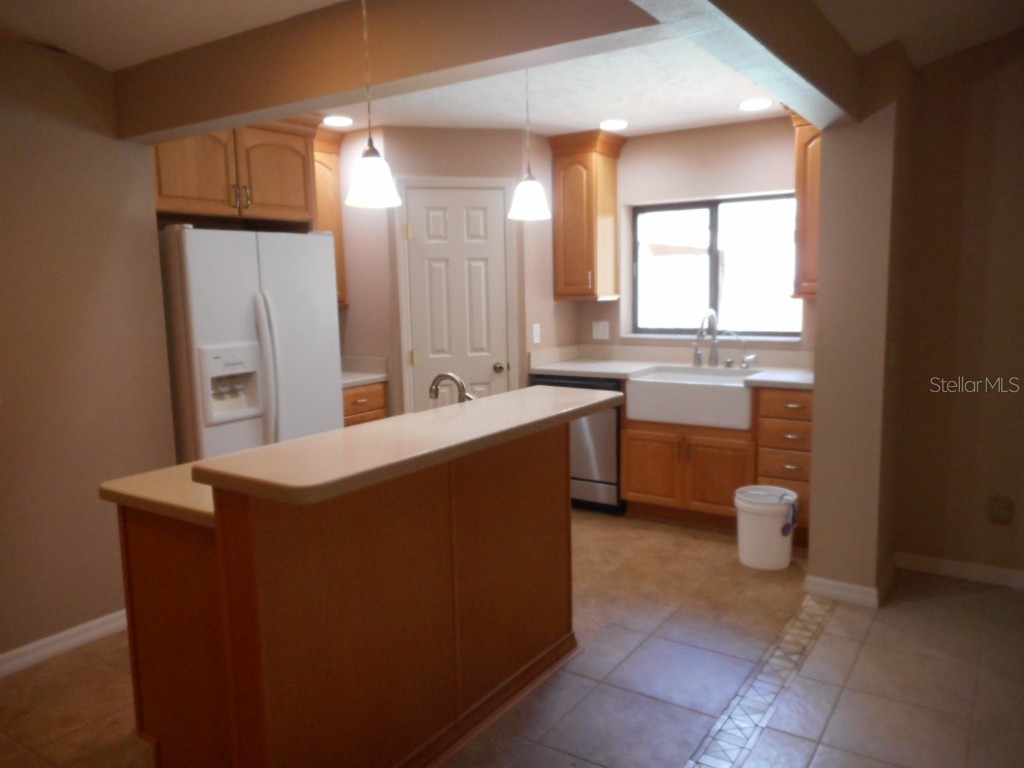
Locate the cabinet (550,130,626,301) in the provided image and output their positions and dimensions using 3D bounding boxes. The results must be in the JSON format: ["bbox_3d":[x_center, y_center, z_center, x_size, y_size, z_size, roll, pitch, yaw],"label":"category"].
[{"bbox_3d":[0.500,-1.088,4.905,0.360,1.060,0.360,3,9,33],"label":"cabinet"}]

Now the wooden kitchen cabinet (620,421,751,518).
[{"bbox_3d":[1.165,0.474,4.543,0.786,0.580,0.620,3,9,33],"label":"wooden kitchen cabinet"}]

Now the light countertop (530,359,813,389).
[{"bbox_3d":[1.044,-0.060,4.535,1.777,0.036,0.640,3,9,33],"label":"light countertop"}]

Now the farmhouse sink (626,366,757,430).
[{"bbox_3d":[1.122,0.085,4.424,0.725,0.245,0.520,3,9,33],"label":"farmhouse sink"}]

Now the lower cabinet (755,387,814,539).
[{"bbox_3d":[1.655,0.431,4.179,0.390,0.880,0.600,4,9,35],"label":"lower cabinet"}]

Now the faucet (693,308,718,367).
[{"bbox_3d":[1.203,-0.275,4.542,0.075,0.365,0.240,4,9,35],"label":"faucet"}]

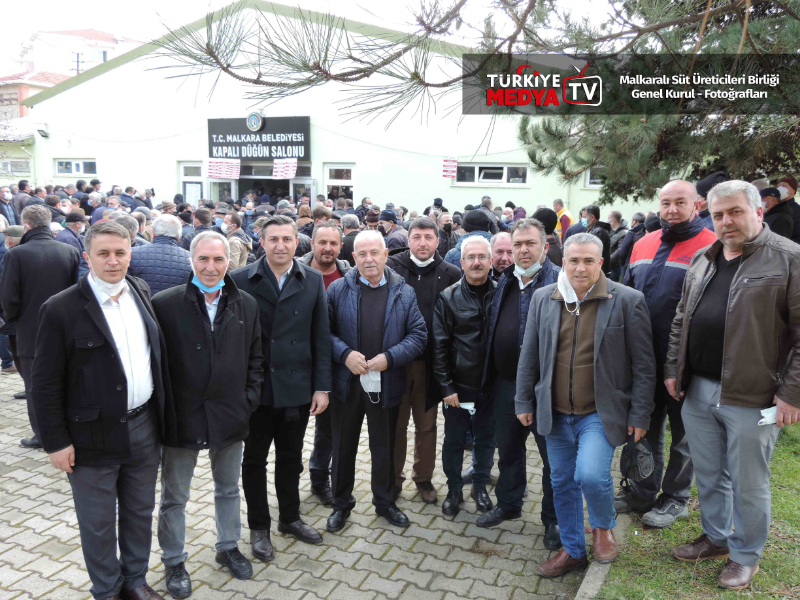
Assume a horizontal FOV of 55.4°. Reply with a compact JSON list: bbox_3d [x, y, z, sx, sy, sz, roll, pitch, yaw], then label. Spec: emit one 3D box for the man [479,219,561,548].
[{"bbox_3d":[0.683,0.443,4.149,0.560,1.755,0.420,6,10,23],"label":"man"}]

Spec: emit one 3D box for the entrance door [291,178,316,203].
[{"bbox_3d":[-2.493,-2.051,19.674,0.880,2.100,0.080,6,11,29],"label":"entrance door"}]

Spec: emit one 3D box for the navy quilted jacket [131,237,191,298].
[{"bbox_3d":[-1.566,-0.043,5.070,0.580,0.760,0.350,2,10,3],"label":"navy quilted jacket"}]

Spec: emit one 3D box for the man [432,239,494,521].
[{"bbox_3d":[0.425,0.444,4.475,0.520,1.633,0.360,1,10,0],"label":"man"}]

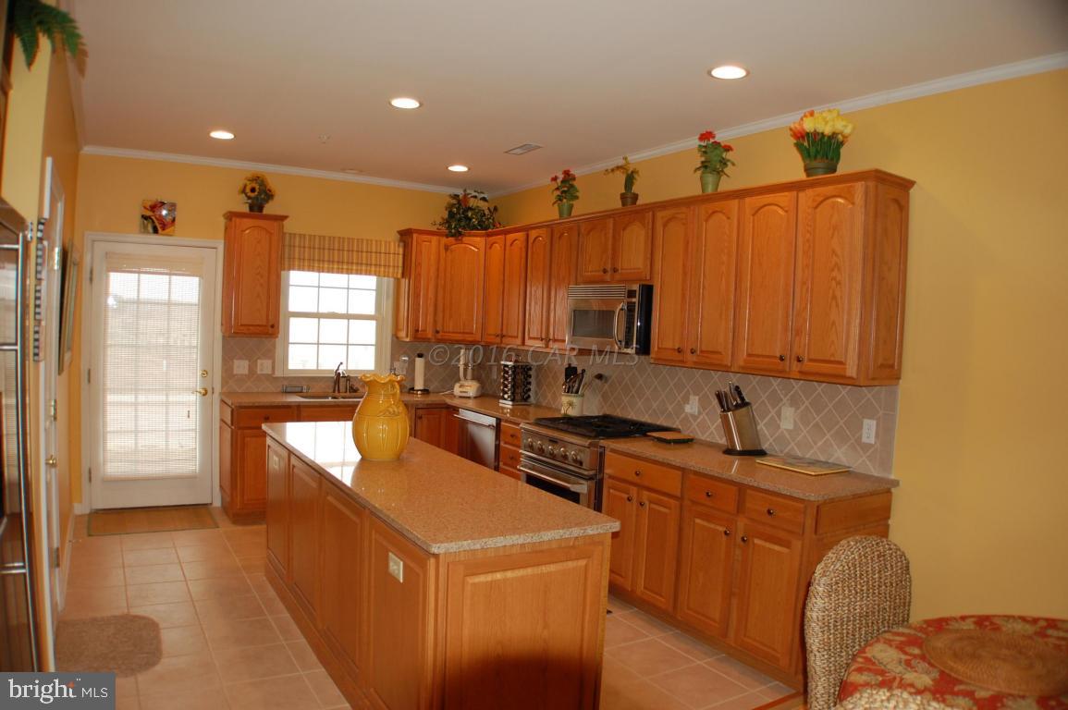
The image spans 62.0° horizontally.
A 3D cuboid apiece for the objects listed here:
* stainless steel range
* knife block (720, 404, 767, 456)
[{"bbox_3d":[0.394,0.886,5.553,0.674,0.897,0.827,0,3,-33],"label":"stainless steel range"},{"bbox_3d":[1.080,0.388,4.580,0.200,0.240,0.110,1,3,-27],"label":"knife block"}]

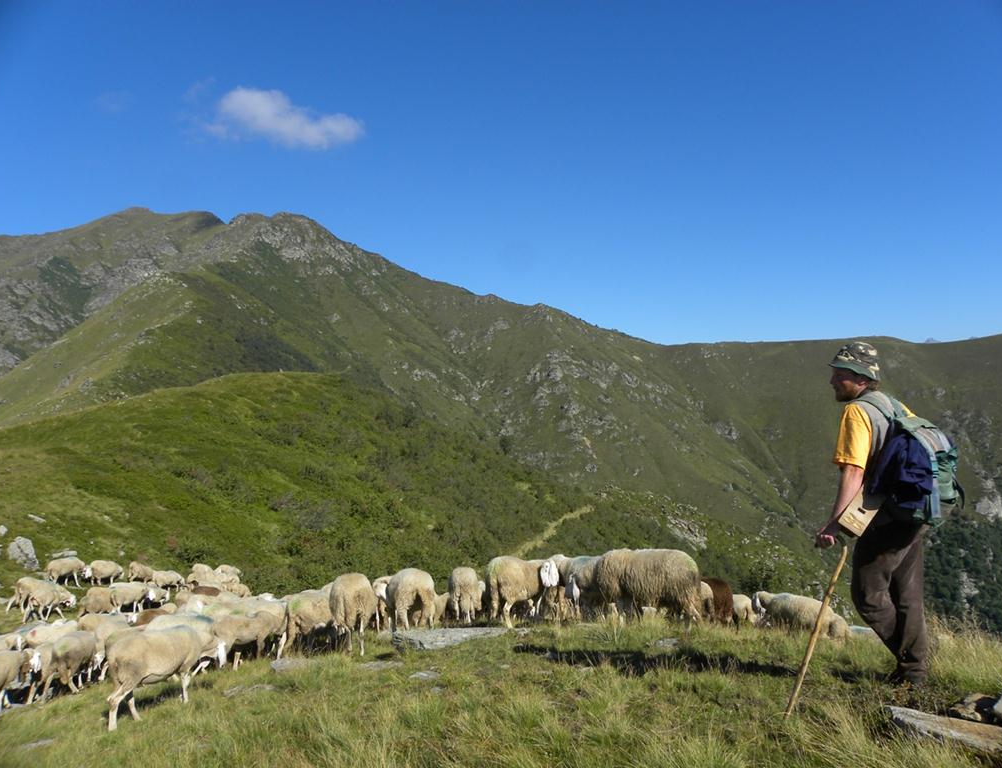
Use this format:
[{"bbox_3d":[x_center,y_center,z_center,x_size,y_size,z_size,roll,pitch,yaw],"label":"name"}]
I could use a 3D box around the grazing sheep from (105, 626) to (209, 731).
[{"bbox_3d":[-3.111,2.675,7.100,0.420,0.780,1.000,0,0,37],"label":"grazing sheep"}]

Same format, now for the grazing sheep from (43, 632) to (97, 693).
[{"bbox_3d":[-5.293,3.428,9.500,0.420,0.780,1.100,0,-2,14],"label":"grazing sheep"}]

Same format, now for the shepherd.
[{"bbox_3d":[1.918,0.665,3.950,0.520,1.770,0.550,2,-2,-45],"label":"shepherd"}]

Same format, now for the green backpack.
[{"bbox_3d":[2.037,0.382,3.800,0.350,0.570,0.330,0,-14,-38],"label":"green backpack"}]

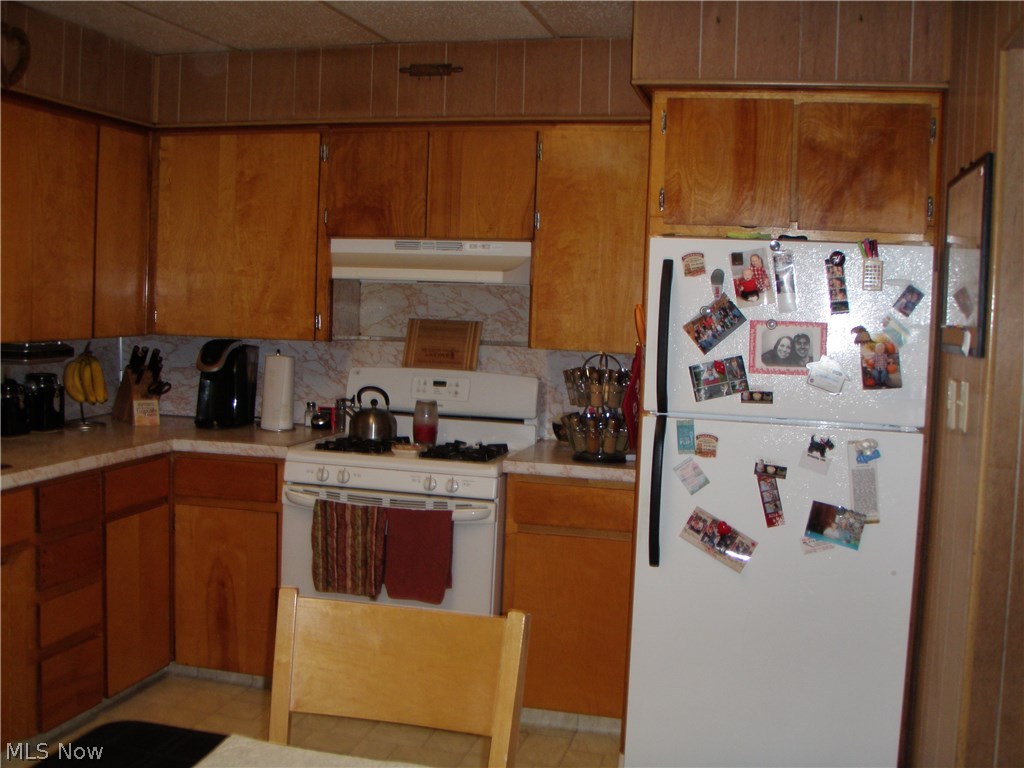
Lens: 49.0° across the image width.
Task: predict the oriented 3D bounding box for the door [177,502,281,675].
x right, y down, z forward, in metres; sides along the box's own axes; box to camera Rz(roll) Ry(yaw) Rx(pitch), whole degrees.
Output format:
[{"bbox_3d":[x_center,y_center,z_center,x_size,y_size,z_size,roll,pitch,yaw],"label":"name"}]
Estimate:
[{"bbox_3d":[-1.005,0.719,3.930,0.407,0.590,0.030,3,4,14],"label":"door"}]

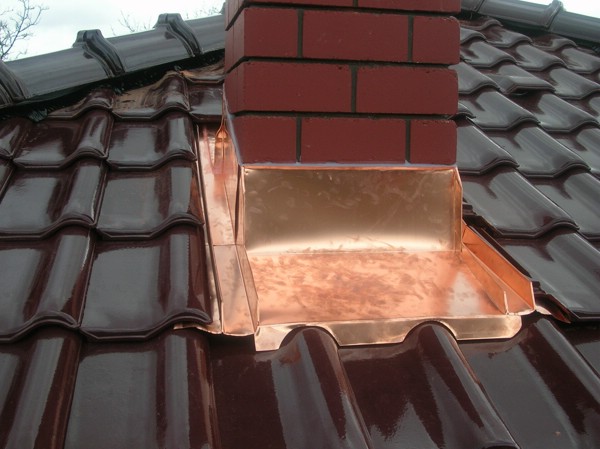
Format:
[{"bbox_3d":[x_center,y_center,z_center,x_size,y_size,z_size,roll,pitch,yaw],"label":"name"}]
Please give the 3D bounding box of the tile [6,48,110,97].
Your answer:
[{"bbox_3d":[-0.832,-0.495,2.530,0.235,0.112,0.365,5,23,35],"label":"tile"}]

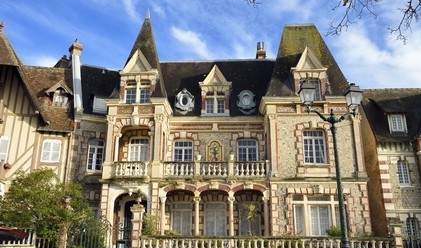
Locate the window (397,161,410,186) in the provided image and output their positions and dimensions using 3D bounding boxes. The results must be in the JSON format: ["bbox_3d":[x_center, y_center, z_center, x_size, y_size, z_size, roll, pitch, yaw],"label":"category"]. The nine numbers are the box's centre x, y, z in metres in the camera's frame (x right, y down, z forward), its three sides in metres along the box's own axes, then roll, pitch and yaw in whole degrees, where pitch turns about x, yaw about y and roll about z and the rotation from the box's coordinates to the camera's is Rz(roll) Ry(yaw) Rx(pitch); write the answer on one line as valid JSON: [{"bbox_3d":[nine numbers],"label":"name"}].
[{"bbox_3d":[11.700,3.035,24.139,0.720,1.490,0.150,0,-18,1],"label":"window"}]

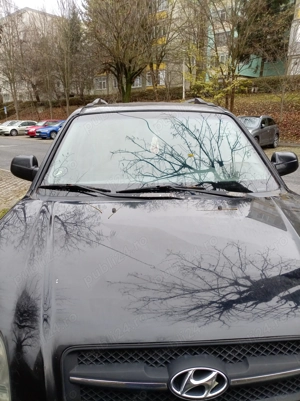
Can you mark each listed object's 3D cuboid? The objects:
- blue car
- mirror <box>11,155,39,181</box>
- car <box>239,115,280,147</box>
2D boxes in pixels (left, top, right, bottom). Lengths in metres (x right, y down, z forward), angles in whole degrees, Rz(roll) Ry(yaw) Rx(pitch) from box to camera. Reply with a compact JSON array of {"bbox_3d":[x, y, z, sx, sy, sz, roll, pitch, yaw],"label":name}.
[{"bbox_3d":[-7.500,-6.008,24.281,1.810,1.470,4.500,12,20,37],"label":"blue car"},{"bbox_3d":[-0.880,-0.231,2.070,0.215,0.180,0.130,-1,16,-4],"label":"mirror"},{"bbox_3d":[5.570,-3.722,15.835,1.860,1.660,4.450,14,21,40],"label":"car"}]

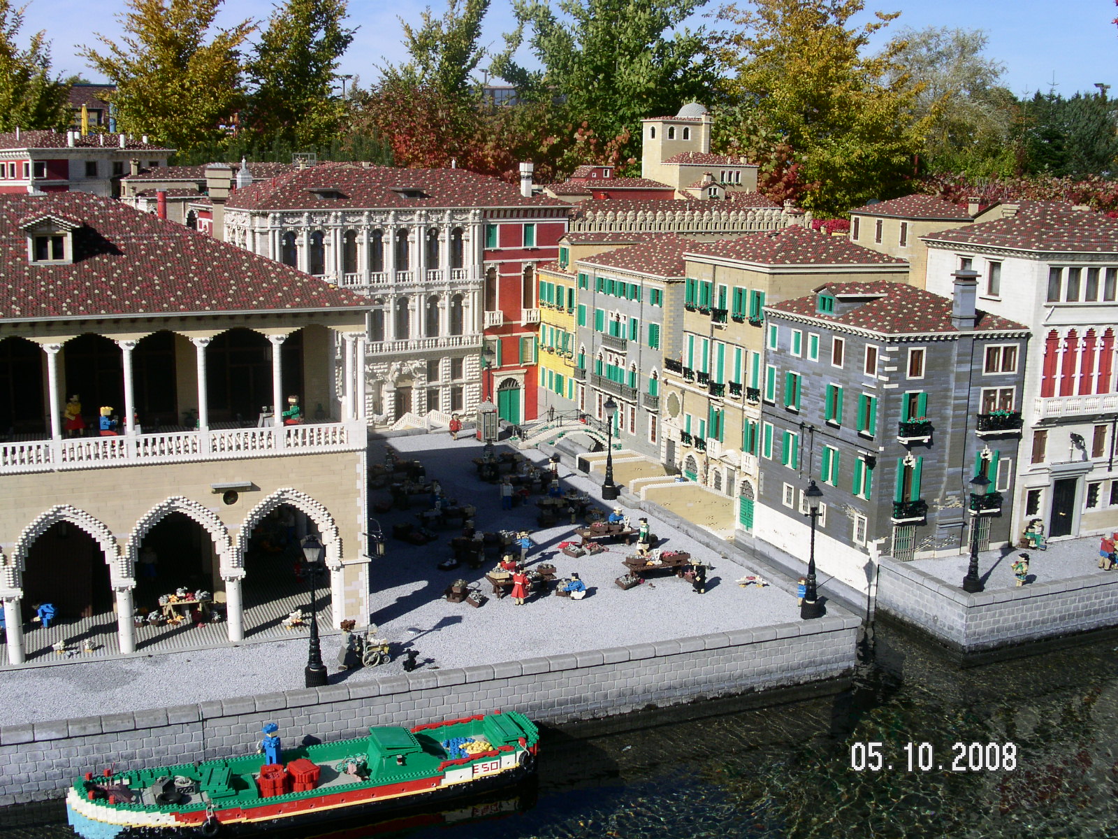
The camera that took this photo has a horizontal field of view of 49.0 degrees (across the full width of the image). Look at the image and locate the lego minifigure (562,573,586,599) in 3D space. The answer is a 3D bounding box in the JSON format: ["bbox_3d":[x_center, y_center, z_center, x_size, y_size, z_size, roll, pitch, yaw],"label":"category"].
[{"bbox_3d":[0.038,0.399,2.948,0.052,0.057,0.036,-2,11,-16],"label":"lego minifigure"}]

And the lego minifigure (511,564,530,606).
[{"bbox_3d":[-0.092,0.389,2.891,0.038,0.093,0.033,6,12,24],"label":"lego minifigure"}]

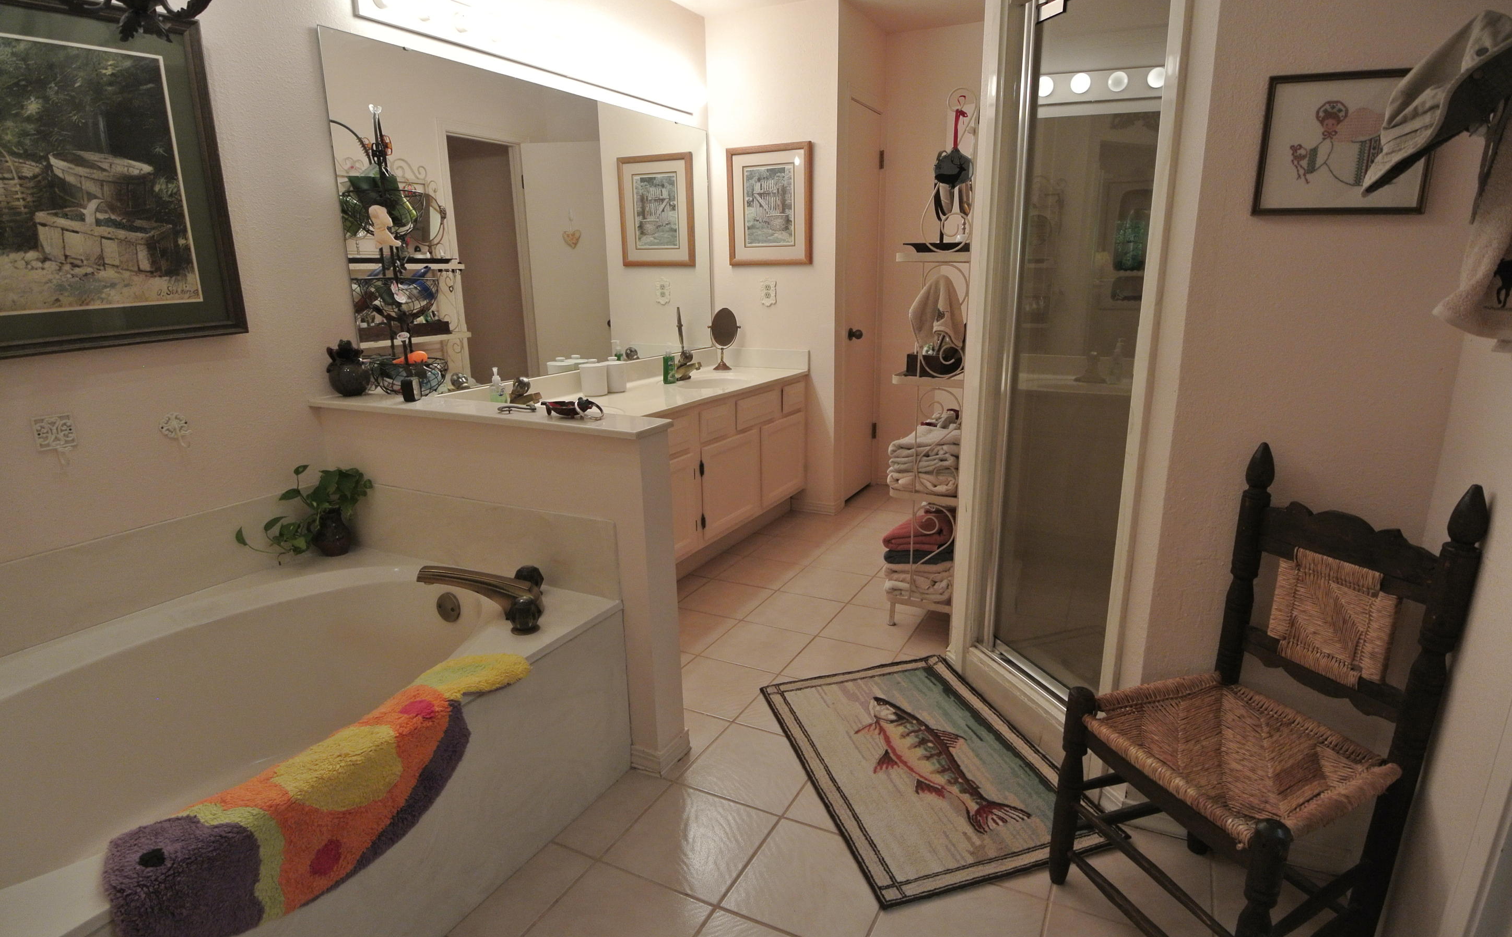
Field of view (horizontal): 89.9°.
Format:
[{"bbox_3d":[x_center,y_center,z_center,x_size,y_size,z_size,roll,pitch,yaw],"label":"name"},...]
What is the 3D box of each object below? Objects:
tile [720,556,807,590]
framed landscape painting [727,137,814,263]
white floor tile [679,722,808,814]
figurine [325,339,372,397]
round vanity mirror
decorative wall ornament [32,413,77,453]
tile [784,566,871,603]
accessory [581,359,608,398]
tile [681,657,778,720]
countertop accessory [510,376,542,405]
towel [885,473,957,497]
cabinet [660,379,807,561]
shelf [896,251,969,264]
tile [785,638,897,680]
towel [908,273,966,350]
[{"bbox_3d":[0.015,0.462,3.290,0.305,0.012,0.297,6,16,27],"label":"tile"},{"bbox_3d":[0.067,-1.323,3.831,0.470,0.577,0.028,6,16,27],"label":"framed landscape painting"},{"bbox_3d":[-0.003,0.761,1.931,0.286,0.010,0.286,6,16,27],"label":"white floor tile"},{"bbox_3d":[-1.222,-0.296,2.276,0.130,0.170,0.130,6,15,27],"label":"figurine"},{"bbox_3d":[-0.180,-0.688,4.008,0.182,0.319,0.100,-4,14,-12],"label":"round vanity mirror"},{"bbox_3d":[-1.578,-0.080,1.709,0.014,0.073,0.072,6,16,27],"label":"decorative wall ornament"},{"bbox_3d":[0.280,0.475,3.070,0.286,0.010,0.286,6,16,27],"label":"tile"},{"bbox_3d":[-0.679,-0.374,3.170,0.116,0.132,0.116,-1,14,0],"label":"accessory"},{"bbox_3d":[-0.129,0.690,2.391,0.297,0.012,0.297,6,16,27],"label":"tile"},{"bbox_3d":[-0.839,-0.268,2.732,0.130,0.135,0.070,6,15,27],"label":"countertop accessory"},{"bbox_3d":[0.649,0.017,2.741,0.239,0.072,0.359,6,15,27],"label":"towel"},{"bbox_3d":[-0.458,0.069,3.264,0.532,0.688,2.087,6,15,27],"label":"cabinet"},{"bbox_3d":[0.727,-0.753,2.719,0.245,0.030,0.690,6,16,27],"label":"shelf"},{"bbox_3d":[0.268,0.633,2.434,0.286,0.010,0.286,6,16,27],"label":"tile"},{"bbox_3d":[0.570,-0.491,2.387,0.179,0.229,0.110,6,16,27],"label":"towel"}]

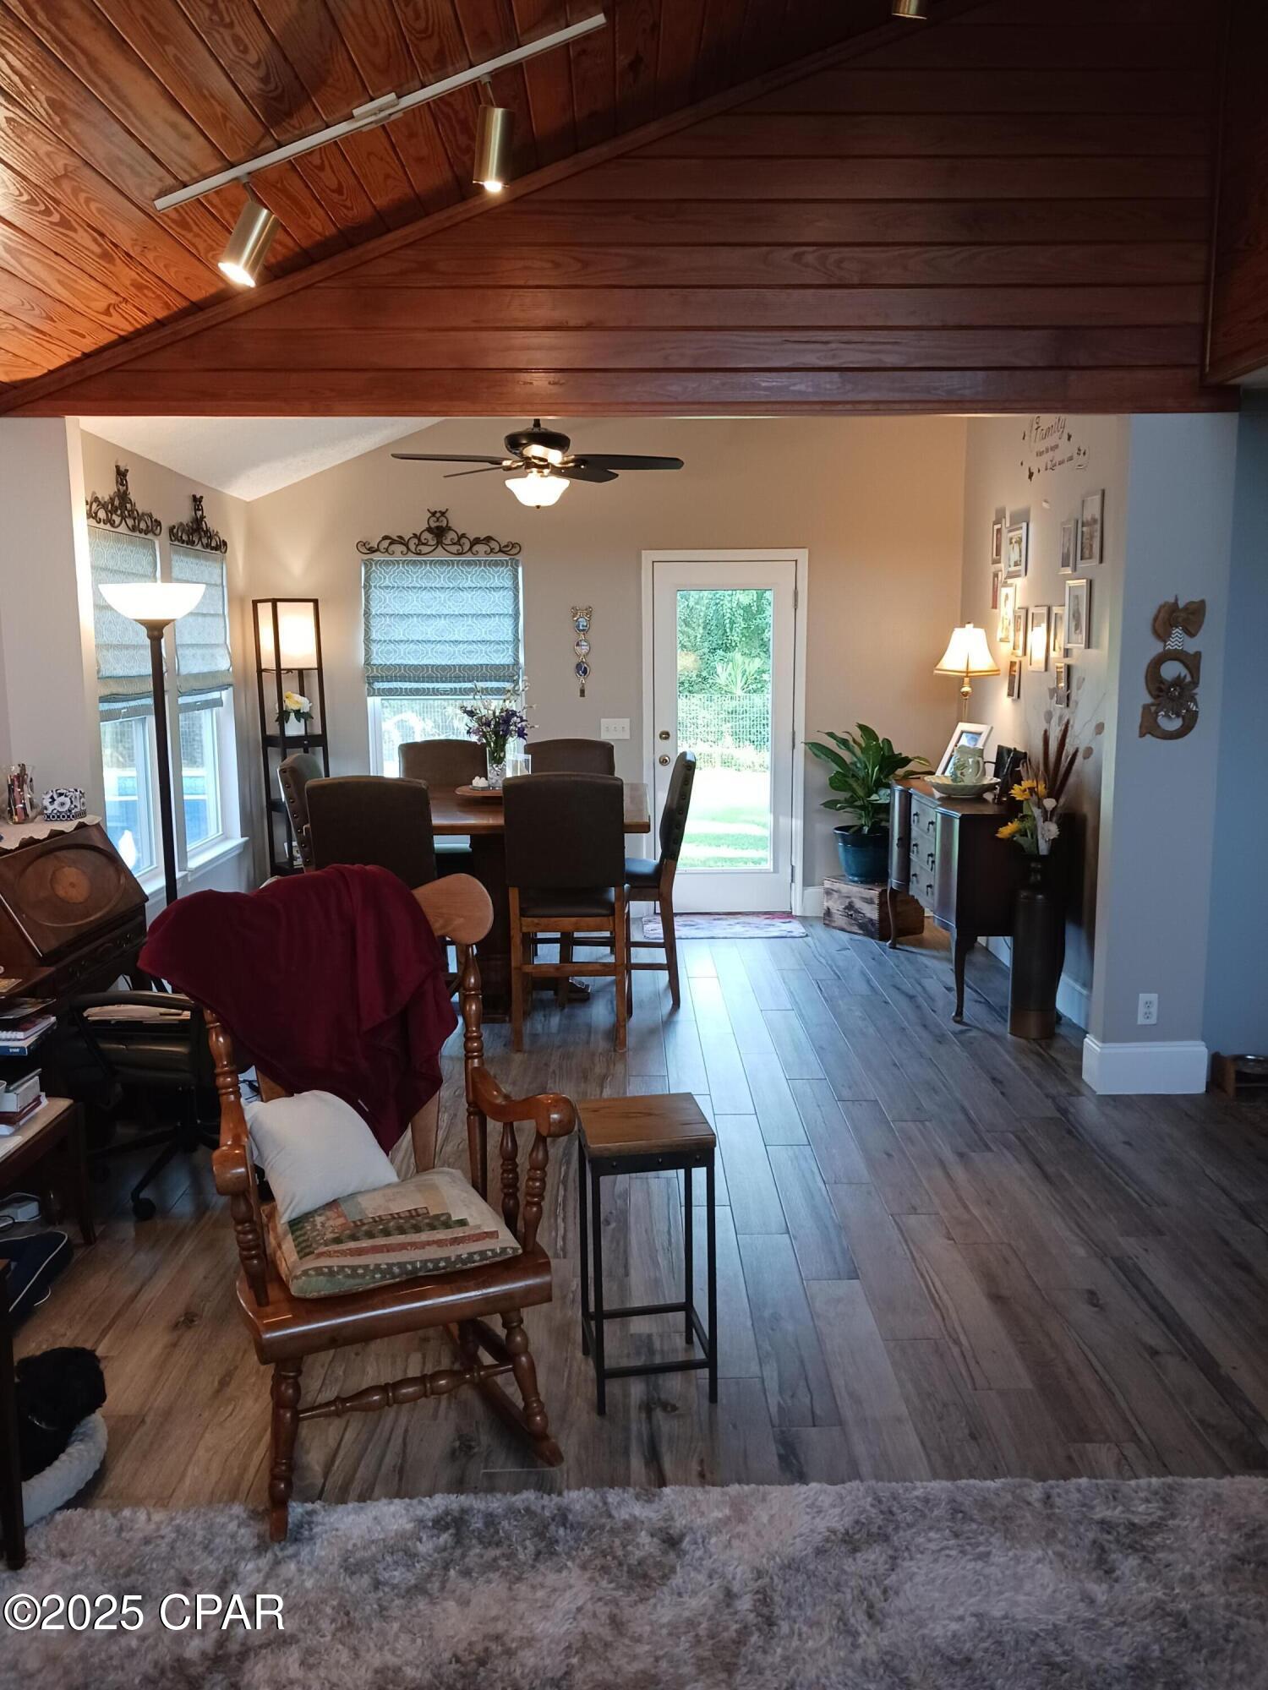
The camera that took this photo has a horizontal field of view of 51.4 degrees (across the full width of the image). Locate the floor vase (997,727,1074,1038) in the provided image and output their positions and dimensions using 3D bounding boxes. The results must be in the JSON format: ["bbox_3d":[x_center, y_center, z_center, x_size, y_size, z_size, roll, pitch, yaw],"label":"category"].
[{"bbox_3d":[1.624,0.146,5.327,0.280,1.270,0.250,0,9,0],"label":"floor vase"}]

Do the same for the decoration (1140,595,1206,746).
[{"bbox_3d":[1.821,-0.593,4.453,0.226,0.485,0.055,0,9,0],"label":"decoration"}]

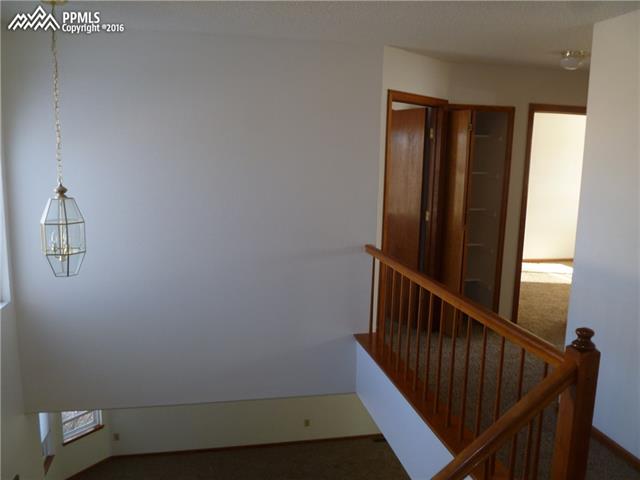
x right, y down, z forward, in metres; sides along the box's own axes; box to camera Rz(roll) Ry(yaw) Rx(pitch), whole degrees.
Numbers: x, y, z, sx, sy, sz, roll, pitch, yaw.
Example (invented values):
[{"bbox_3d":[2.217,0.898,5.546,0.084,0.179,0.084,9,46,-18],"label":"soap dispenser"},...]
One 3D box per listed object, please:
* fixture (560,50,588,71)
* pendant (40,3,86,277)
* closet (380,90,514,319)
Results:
[{"bbox_3d":[2.004,-1.416,4.119,0.215,0.145,0.215,0,8,-11],"label":"fixture"},{"bbox_3d":[-1.567,-0.593,3.105,0.265,1.620,0.265,0,8,-11],"label":"pendant"},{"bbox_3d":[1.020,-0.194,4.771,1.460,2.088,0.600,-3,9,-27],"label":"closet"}]

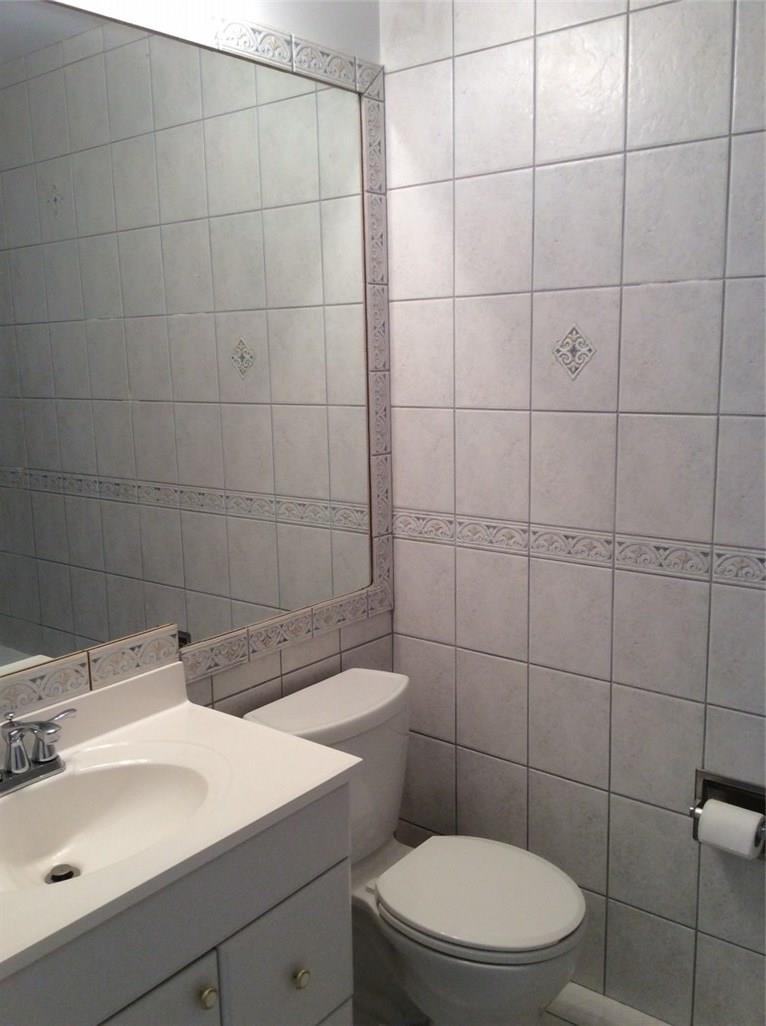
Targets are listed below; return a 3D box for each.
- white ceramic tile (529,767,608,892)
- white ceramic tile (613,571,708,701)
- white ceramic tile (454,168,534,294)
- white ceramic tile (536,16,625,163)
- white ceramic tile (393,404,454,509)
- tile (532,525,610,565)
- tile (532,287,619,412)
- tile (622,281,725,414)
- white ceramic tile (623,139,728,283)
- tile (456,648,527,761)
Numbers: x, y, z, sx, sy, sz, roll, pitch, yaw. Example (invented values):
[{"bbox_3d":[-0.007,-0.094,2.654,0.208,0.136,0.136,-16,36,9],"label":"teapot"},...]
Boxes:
[{"bbox_3d":[0.420,0.720,2.145,0.200,0.247,0.010,7,13,39],"label":"white ceramic tile"},{"bbox_3d":[0.568,0.248,1.935,0.200,0.247,0.010,7,13,39],"label":"white ceramic tile"},{"bbox_3d":[0.239,-0.601,2.045,0.200,0.247,0.010,7,13,39],"label":"white ceramic tile"},{"bbox_3d":[0.391,-0.829,1.875,0.200,0.247,0.010,7,13,39],"label":"white ceramic tile"},{"bbox_3d":[0.097,-0.128,2.254,0.186,0.247,0.010,7,13,39],"label":"white ceramic tile"},{"bbox_3d":[0.408,0.068,2.032,0.200,0.069,0.010,7,13,39],"label":"tile"},{"bbox_3d":[0.402,-0.339,1.974,0.201,0.249,0.009,7,13,39],"label":"tile"},{"bbox_3d":[0.560,-0.319,1.845,0.201,0.249,0.009,7,13,39],"label":"tile"},{"bbox_3d":[0.555,-0.567,1.802,0.201,0.249,0.009,7,13,39],"label":"white ceramic tile"},{"bbox_3d":[0.260,0.458,2.245,0.201,0.249,0.009,7,13,39],"label":"tile"}]

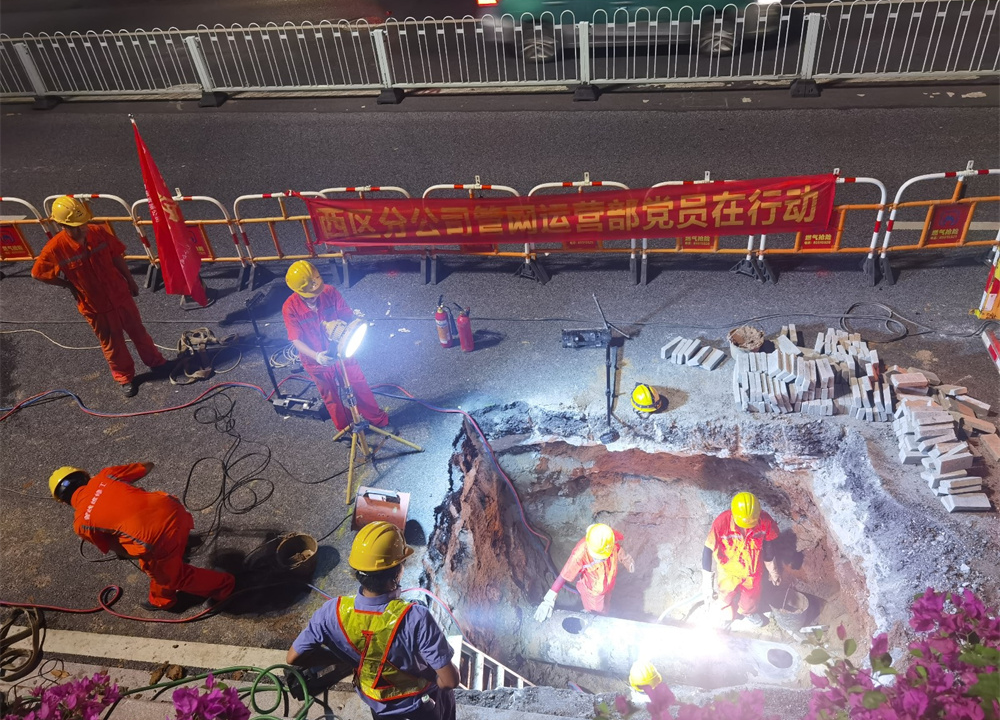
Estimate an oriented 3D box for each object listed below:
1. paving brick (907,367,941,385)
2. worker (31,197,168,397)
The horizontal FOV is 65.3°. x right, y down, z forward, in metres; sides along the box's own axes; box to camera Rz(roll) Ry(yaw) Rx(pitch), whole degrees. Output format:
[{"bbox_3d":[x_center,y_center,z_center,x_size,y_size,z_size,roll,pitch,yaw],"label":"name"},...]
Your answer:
[{"bbox_3d":[3.254,0.126,5.972,0.205,0.055,0.105,13,43,22],"label":"paving brick"},{"bbox_3d":[-3.242,-0.509,6.396,0.670,1.730,0.440,-27,44,-23],"label":"worker"}]

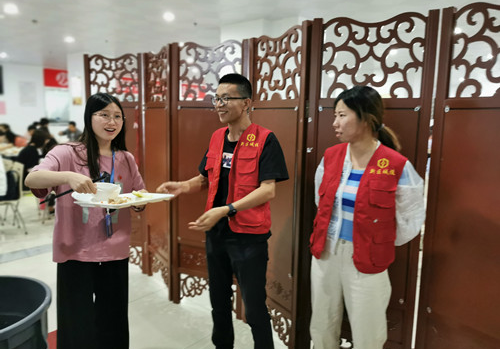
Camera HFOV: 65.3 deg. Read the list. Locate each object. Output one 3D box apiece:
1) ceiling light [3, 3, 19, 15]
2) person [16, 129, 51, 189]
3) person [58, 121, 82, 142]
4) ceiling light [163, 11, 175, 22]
[{"bbox_3d":[-3.450,-2.379,5.623,0.170,0.070,0.170,1,9,0],"label":"ceiling light"},{"bbox_3d":[-2.927,0.017,5.374,0.500,1.220,0.700,2,9,5],"label":"person"},{"bbox_3d":[-4.334,-0.649,9.525,0.560,1.220,0.720,0,9,-8],"label":"person"},{"bbox_3d":[-1.226,-2.374,5.867,0.170,0.070,0.170,1,9,0],"label":"ceiling light"}]

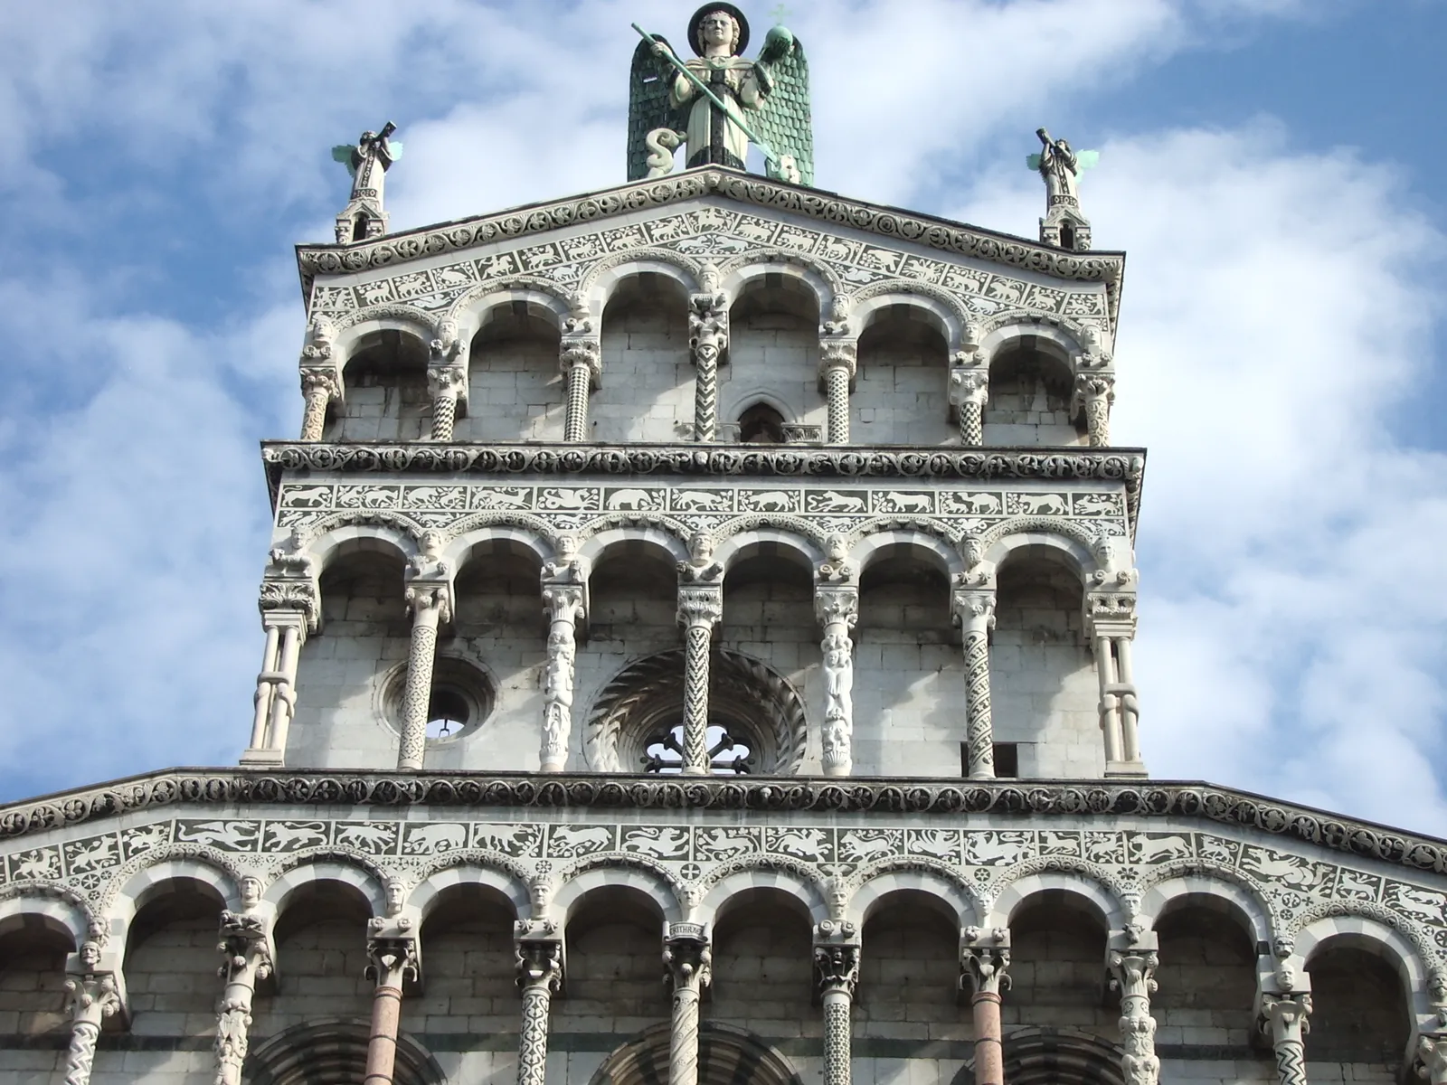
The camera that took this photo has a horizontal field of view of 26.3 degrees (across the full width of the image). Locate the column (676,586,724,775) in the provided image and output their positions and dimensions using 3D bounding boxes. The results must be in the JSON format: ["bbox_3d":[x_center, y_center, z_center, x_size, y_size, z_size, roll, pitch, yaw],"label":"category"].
[{"bbox_3d":[-0.293,1.684,34.823,0.530,2.613,0.530,1,-39,1],"label":"column"}]

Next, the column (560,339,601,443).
[{"bbox_3d":[-1.768,-1.648,37.514,0.480,1.721,0.480,1,-39,1],"label":"column"}]

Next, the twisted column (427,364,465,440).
[{"bbox_3d":[-3.706,-1.662,40.998,0.500,1.299,0.500,1,-36,1],"label":"twisted column"}]

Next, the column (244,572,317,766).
[{"bbox_3d":[-5.053,1.617,34.939,0.620,2.666,0.620,1,-39,1],"label":"column"}]

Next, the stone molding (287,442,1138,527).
[{"bbox_3d":[-0.248,-0.604,36.374,10.415,1.025,0.500,1,-39,1],"label":"stone molding"}]

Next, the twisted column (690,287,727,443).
[{"bbox_3d":[-0.221,-2.172,41.316,0.490,2.628,0.490,1,-36,1],"label":"twisted column"}]

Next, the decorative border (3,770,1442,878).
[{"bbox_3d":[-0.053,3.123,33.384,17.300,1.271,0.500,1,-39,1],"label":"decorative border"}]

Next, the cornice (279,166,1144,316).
[{"bbox_3d":[-0.155,-3.668,38.829,10.327,2.391,0.500,1,-39,1],"label":"cornice"}]

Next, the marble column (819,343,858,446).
[{"bbox_3d":[1.398,-1.632,37.459,0.480,1.757,0.480,1,-39,1],"label":"marble column"}]

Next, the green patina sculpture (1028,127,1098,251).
[{"bbox_3d":[4.760,-4.711,43.101,0.990,2.484,0.750,1,-36,1],"label":"green patina sculpture"}]

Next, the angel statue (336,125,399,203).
[{"bbox_3d":[-4.611,-4.904,40.120,0.900,1.498,0.650,4,-41,-3],"label":"angel statue"}]

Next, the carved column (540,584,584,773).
[{"bbox_3d":[-1.856,1.659,34.863,0.500,2.638,0.500,1,-39,1],"label":"carved column"}]

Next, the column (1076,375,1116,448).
[{"bbox_3d":[4.933,-1.583,40.798,0.490,1.307,0.490,1,-36,1],"label":"column"}]

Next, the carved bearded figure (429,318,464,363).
[{"bbox_3d":[-3.626,-2.655,40.571,0.430,0.700,0.330,0,-41,1],"label":"carved bearded figure"}]

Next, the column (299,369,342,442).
[{"bbox_3d":[-5.406,-1.651,41.019,0.510,1.289,0.500,1,-36,1],"label":"column"}]

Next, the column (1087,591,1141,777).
[{"bbox_3d":[4.882,1.913,38.230,0.610,2.728,0.620,1,-36,1],"label":"column"}]

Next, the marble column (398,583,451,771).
[{"bbox_3d":[-3.433,1.652,34.890,0.500,2.619,0.500,1,-39,1],"label":"marble column"}]

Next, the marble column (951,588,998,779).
[{"bbox_3d":[2.865,1.713,34.757,0.500,2.615,0.500,1,-39,1],"label":"marble column"}]

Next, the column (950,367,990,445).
[{"bbox_3d":[3.270,-1.611,40.847,0.490,1.356,0.490,1,-36,1],"label":"column"}]

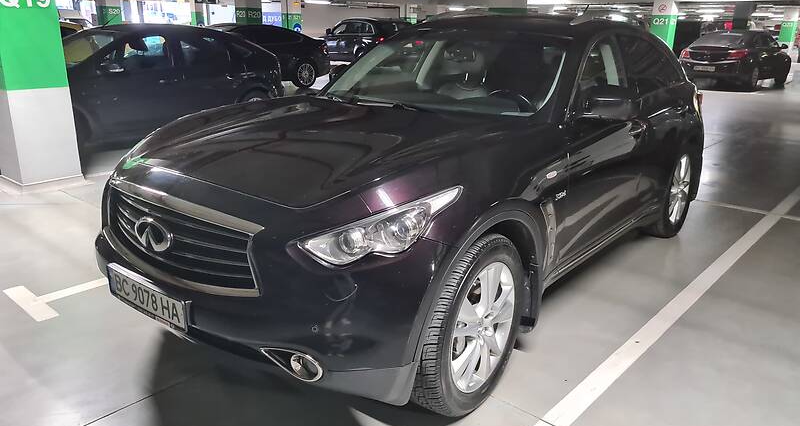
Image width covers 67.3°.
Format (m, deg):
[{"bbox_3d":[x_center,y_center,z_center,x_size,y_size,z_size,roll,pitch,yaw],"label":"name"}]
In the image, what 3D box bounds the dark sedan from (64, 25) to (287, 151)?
[{"bbox_3d":[-3.574,-1.700,7.917,1.830,1.490,4.320,16,23,39],"label":"dark sedan"}]

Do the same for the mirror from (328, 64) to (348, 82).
[{"bbox_3d":[-0.397,-0.965,4.188,0.230,0.150,0.140,14,22,36],"label":"mirror"}]

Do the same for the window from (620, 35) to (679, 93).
[{"bbox_3d":[1.723,-1.016,4.101,0.090,0.410,1.120,-16,2,42],"label":"window"}]

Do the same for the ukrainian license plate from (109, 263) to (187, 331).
[{"bbox_3d":[-0.956,0.314,2.254,0.530,0.120,0.025,14,21,36],"label":"ukrainian license plate"}]

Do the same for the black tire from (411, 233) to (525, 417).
[{"bbox_3d":[0.252,0.440,2.531,0.265,0.770,0.770,13,21,33],"label":"black tire"}]

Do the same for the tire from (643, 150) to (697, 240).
[{"bbox_3d":[2.069,-0.210,4.676,0.265,0.765,0.765,14,22,36],"label":"tire"}]

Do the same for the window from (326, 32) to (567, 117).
[{"bbox_3d":[0.229,-0.826,3.443,1.530,0.190,0.860,14,56,37],"label":"window"}]

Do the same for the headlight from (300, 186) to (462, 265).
[{"bbox_3d":[-0.039,0.055,2.124,0.280,0.200,0.620,14,22,37],"label":"headlight"}]

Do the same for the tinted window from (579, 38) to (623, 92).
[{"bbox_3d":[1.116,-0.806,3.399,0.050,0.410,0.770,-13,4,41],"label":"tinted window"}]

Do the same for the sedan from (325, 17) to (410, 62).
[{"bbox_3d":[-1.758,-6.804,23.739,4.650,1.680,1.880,16,23,39],"label":"sedan"}]

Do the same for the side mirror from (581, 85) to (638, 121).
[{"bbox_3d":[1.028,-0.540,2.951,0.250,0.165,0.160,14,22,37],"label":"side mirror"}]

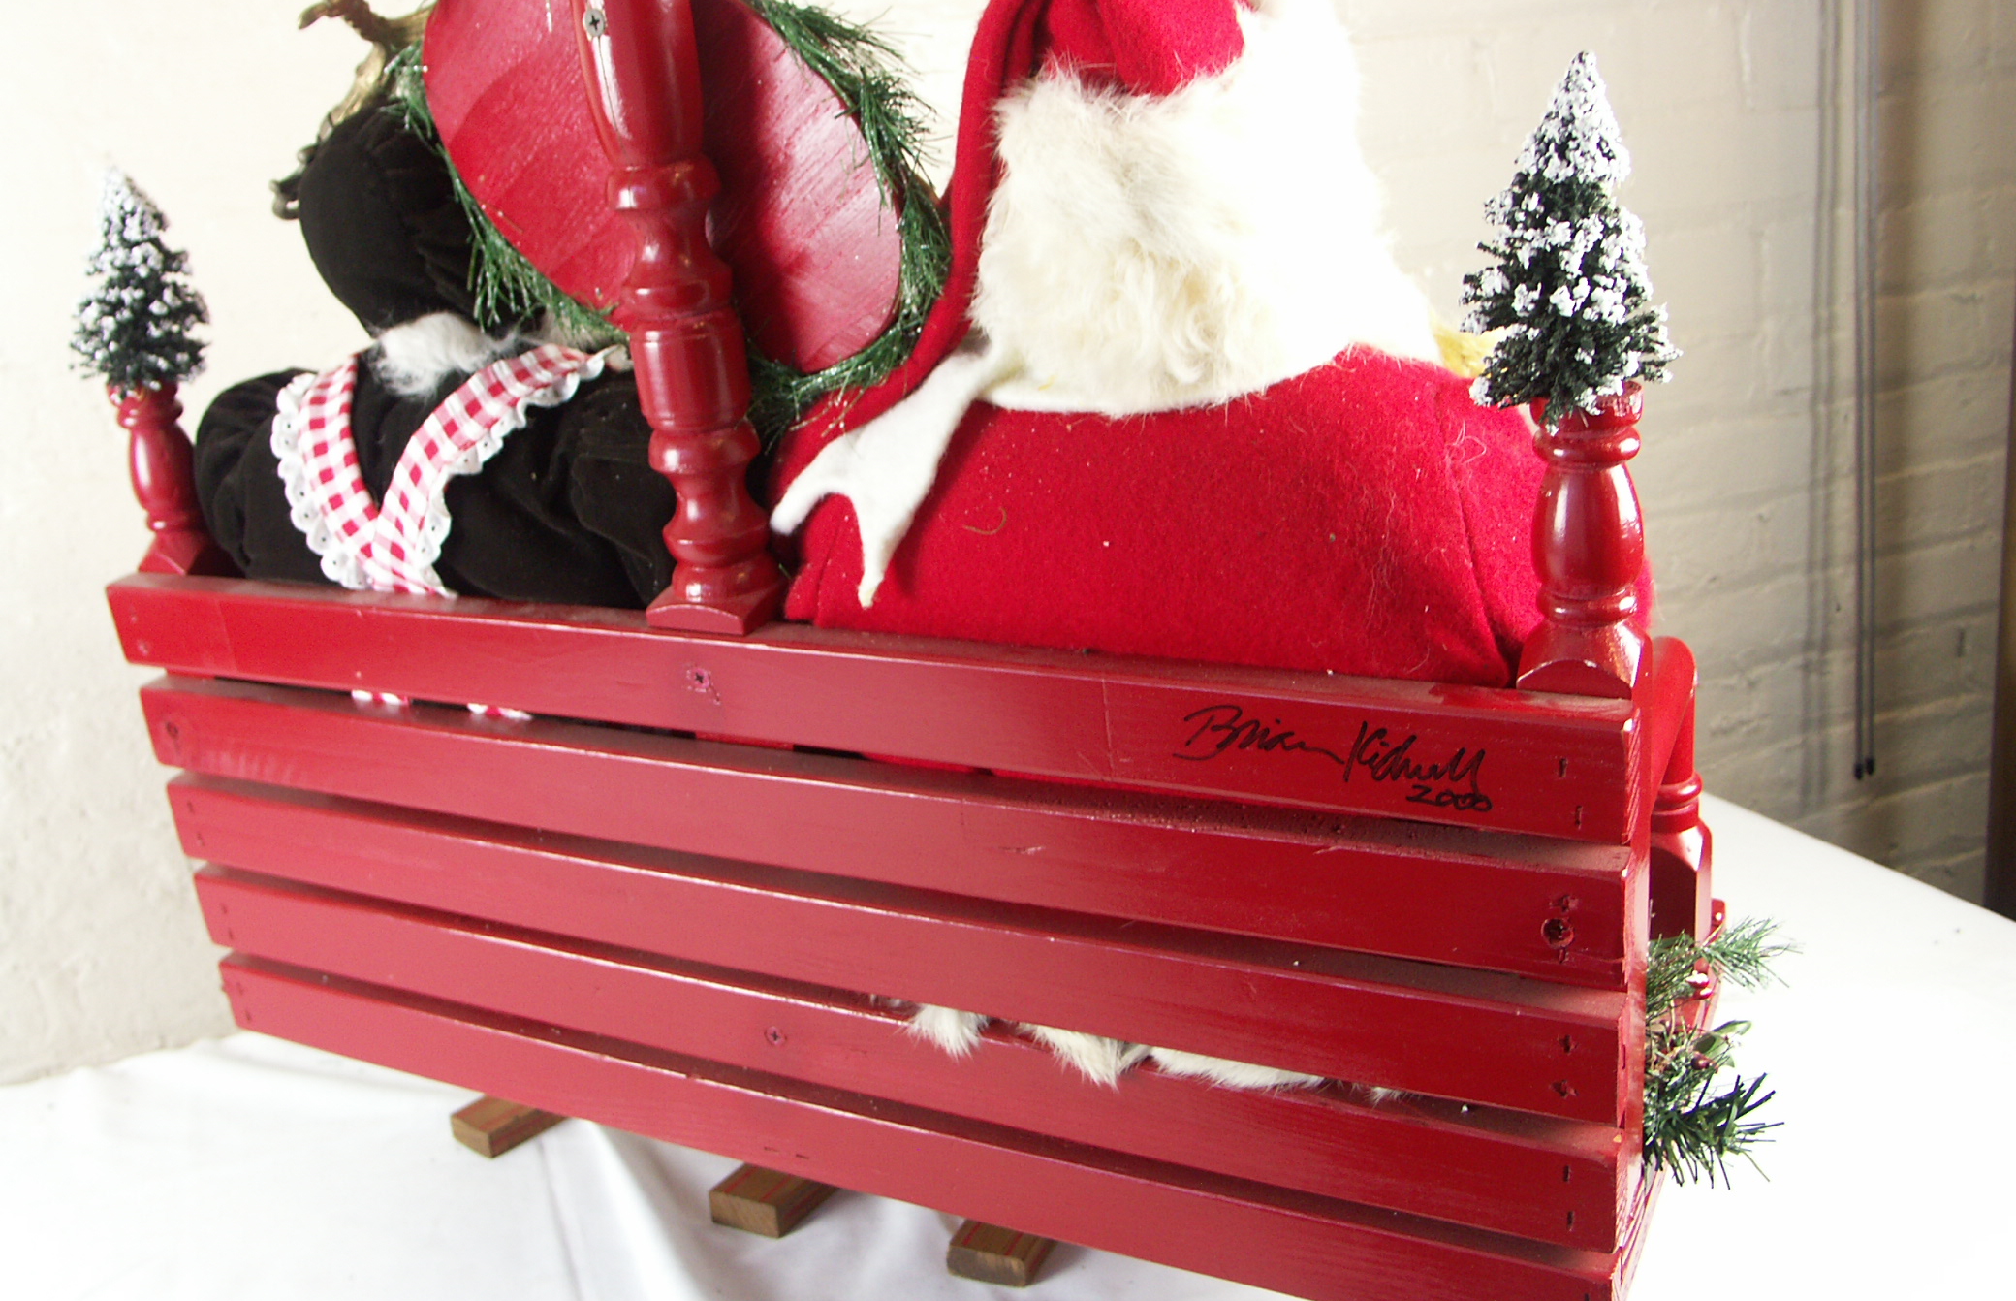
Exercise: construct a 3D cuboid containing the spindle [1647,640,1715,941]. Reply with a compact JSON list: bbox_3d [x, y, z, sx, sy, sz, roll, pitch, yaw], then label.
[{"bbox_3d":[0.279,0.060,0.769,0.037,0.135,0.037,5,23,27],"label":"spindle"}]

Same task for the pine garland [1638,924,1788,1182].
[{"bbox_3d":[0.256,0.133,0.692,0.085,0.085,0.130,5,23,27],"label":"pine garland"}]

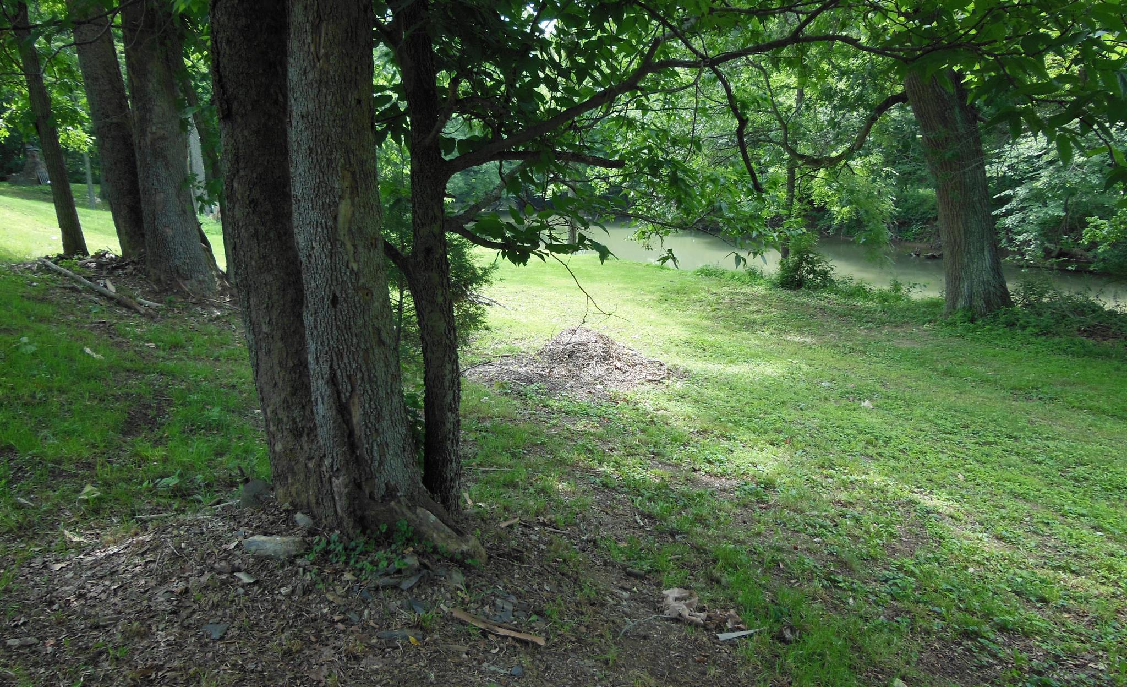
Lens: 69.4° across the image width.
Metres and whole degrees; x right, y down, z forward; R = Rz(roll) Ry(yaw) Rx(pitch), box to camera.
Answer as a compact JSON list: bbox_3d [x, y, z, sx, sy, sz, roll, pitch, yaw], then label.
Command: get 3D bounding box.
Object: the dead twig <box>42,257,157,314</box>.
[{"bbox_3d":[-4.969,-0.626,8.550,2.640,0.130,0.140,18,21,35],"label":"dead twig"}]

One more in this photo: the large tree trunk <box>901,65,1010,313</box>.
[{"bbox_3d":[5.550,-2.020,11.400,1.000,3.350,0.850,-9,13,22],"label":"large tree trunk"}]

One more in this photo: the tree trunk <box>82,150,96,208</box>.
[{"bbox_3d":[-15.714,-5.447,27.000,0.240,1.850,0.230,-5,13,-22],"label":"tree trunk"}]

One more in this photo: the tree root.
[{"bbox_3d":[-0.565,0.765,3.420,0.470,0.220,0.270,-2,12,-9],"label":"tree root"}]

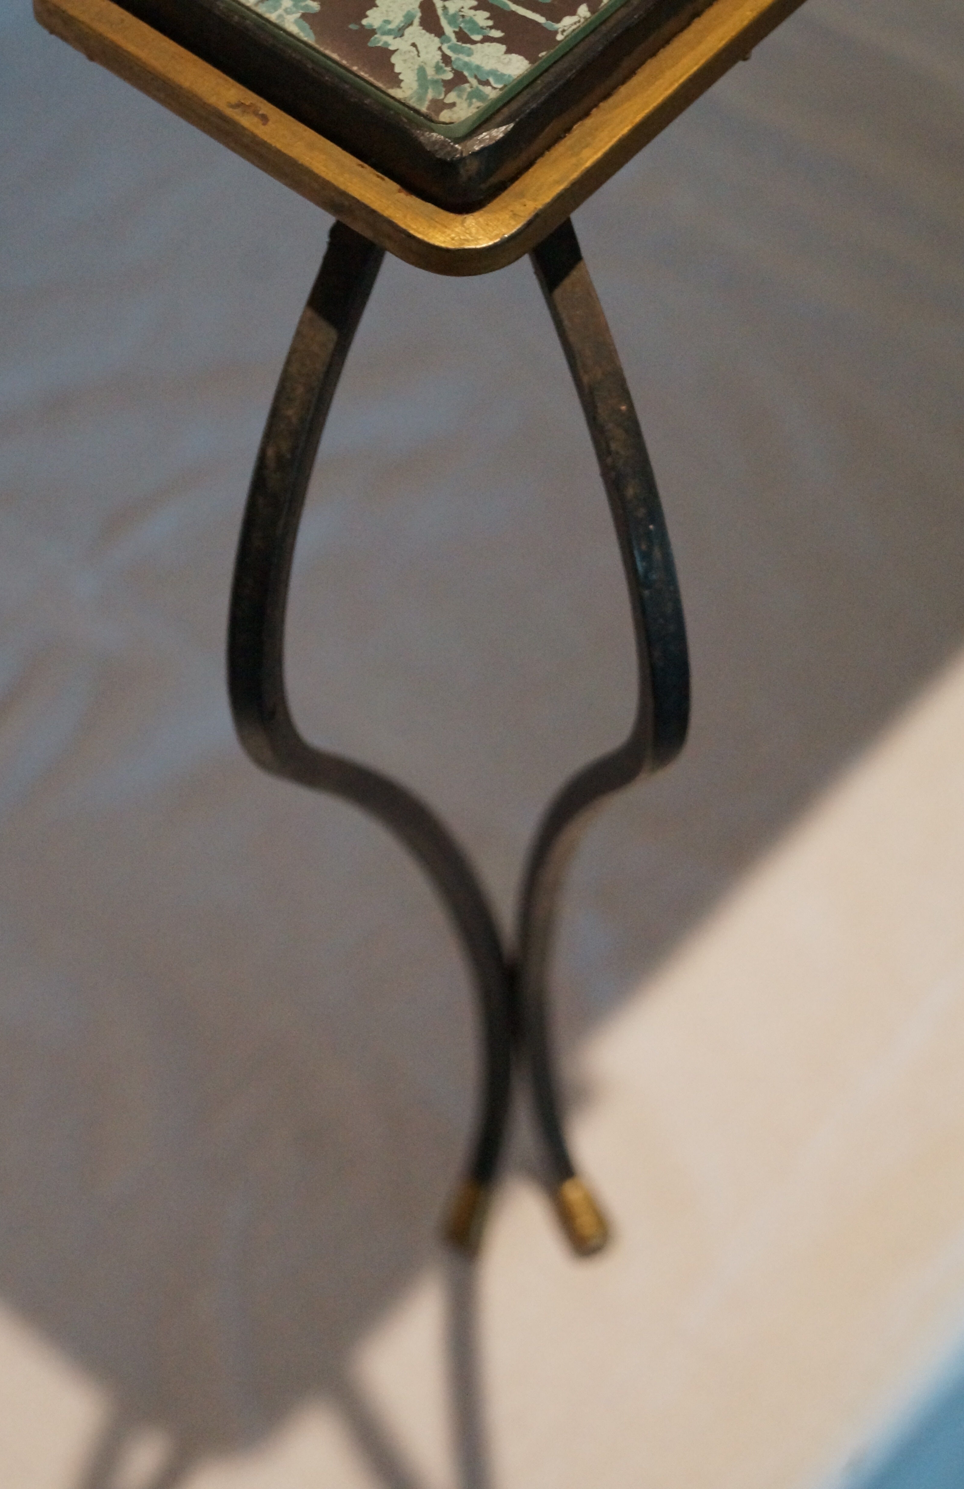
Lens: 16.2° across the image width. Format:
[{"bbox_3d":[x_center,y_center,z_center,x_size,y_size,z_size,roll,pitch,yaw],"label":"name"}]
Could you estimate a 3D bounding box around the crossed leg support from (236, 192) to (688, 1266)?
[{"bbox_3d":[-0.001,0.031,0.749,0.083,0.430,0.085,-5,57,0],"label":"crossed leg support"}]

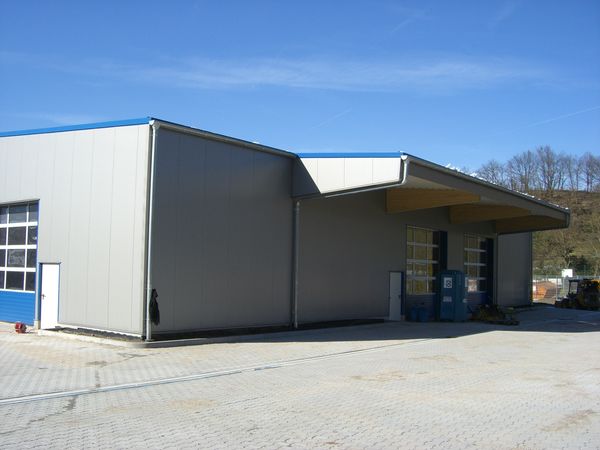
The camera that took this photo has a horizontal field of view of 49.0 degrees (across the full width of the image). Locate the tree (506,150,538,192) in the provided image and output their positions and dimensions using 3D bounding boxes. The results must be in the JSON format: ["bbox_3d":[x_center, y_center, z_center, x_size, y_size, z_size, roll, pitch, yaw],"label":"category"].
[{"bbox_3d":[50.668,-12.297,150.000,7.300,9.700,6.500,1,-5,0],"label":"tree"}]

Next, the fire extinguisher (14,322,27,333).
[{"bbox_3d":[-7.969,2.943,18.800,0.300,0.310,0.300,-3,-6,41],"label":"fire extinguisher"}]

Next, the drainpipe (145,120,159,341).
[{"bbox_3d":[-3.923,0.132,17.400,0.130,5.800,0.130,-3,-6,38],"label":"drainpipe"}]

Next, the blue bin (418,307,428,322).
[{"bbox_3d":[5.156,3.737,27.500,0.410,0.670,0.410,-3,-6,38],"label":"blue bin"}]

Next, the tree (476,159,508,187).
[{"bbox_3d":[43.836,-11.500,150.000,7.200,7.600,6.500,1,-5,0],"label":"tree"}]

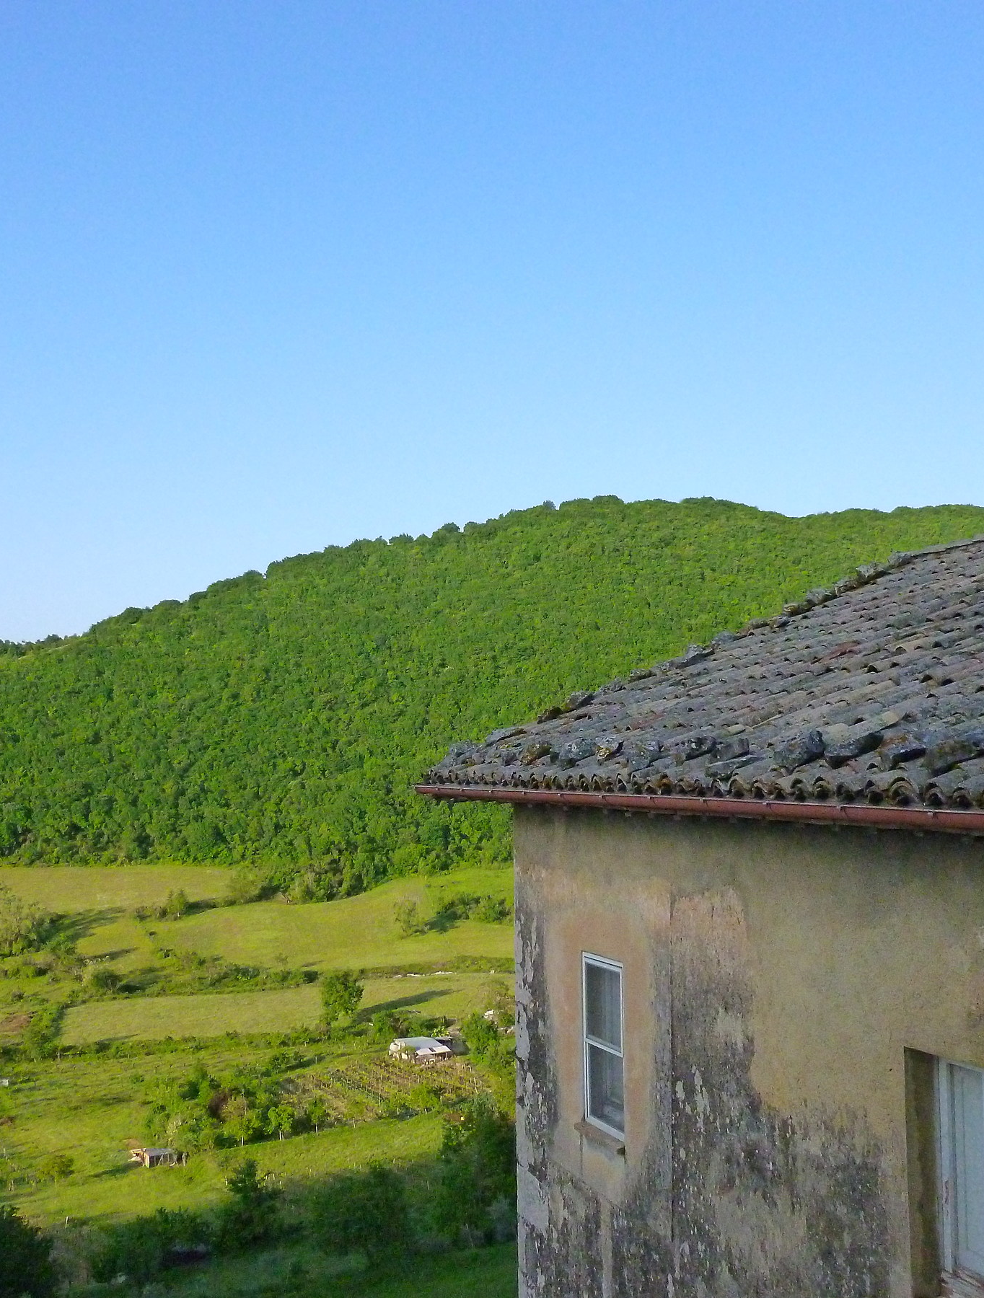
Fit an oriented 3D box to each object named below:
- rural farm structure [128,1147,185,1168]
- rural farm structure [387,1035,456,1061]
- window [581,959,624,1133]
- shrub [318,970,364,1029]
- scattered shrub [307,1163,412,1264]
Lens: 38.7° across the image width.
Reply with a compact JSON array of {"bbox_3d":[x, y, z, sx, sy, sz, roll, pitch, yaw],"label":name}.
[{"bbox_3d":[-50.299,76.362,210.000,7.500,2.400,4.000,2,-5,-25],"label":"rural farm structure"},{"bbox_3d":[-13.309,75.502,265.000,10.500,3.100,7.500,2,-5,-31],"label":"rural farm structure"},{"bbox_3d":[0.937,3.218,11.420,0.100,1.372,0.743,1,-5,-21],"label":"window"},{"bbox_3d":[-30.691,71.429,285.000,9.000,11.000,9.000,0,-4,-6],"label":"shrub"},{"bbox_3d":[-16.934,71.774,178.000,12.800,11.500,12.800,0,-4,-5],"label":"scattered shrub"}]

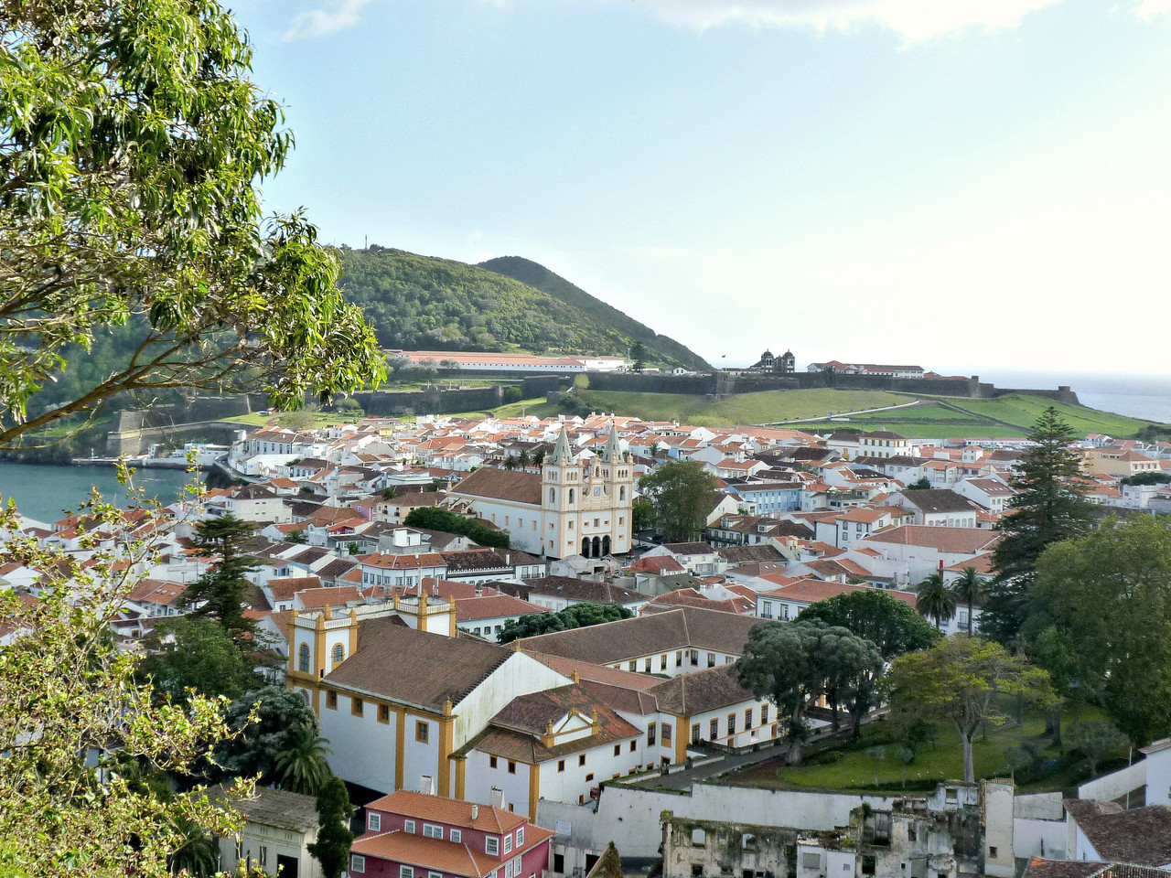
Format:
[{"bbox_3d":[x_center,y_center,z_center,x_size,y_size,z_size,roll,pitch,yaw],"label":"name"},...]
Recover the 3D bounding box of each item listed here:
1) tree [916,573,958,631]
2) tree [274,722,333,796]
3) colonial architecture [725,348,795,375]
[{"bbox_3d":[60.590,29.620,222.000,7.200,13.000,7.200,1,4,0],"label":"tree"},{"bbox_3d":[-32.490,38.080,148.000,7.000,11.000,7.000,1,4,0],"label":"tree"},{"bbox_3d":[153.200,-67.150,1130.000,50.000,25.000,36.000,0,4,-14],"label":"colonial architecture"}]

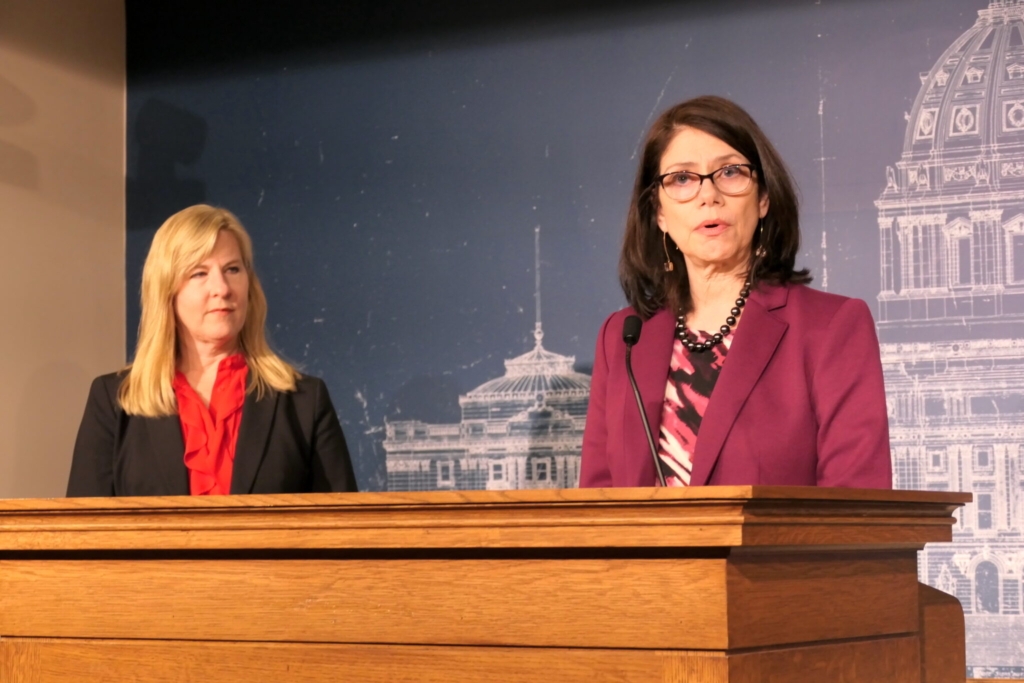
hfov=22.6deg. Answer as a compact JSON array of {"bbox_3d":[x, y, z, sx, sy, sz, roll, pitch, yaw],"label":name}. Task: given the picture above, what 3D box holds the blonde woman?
[{"bbox_3d":[-0.502,0.594,4.248,0.520,1.660,0.320,0,-4,-10],"label":"blonde woman"}]

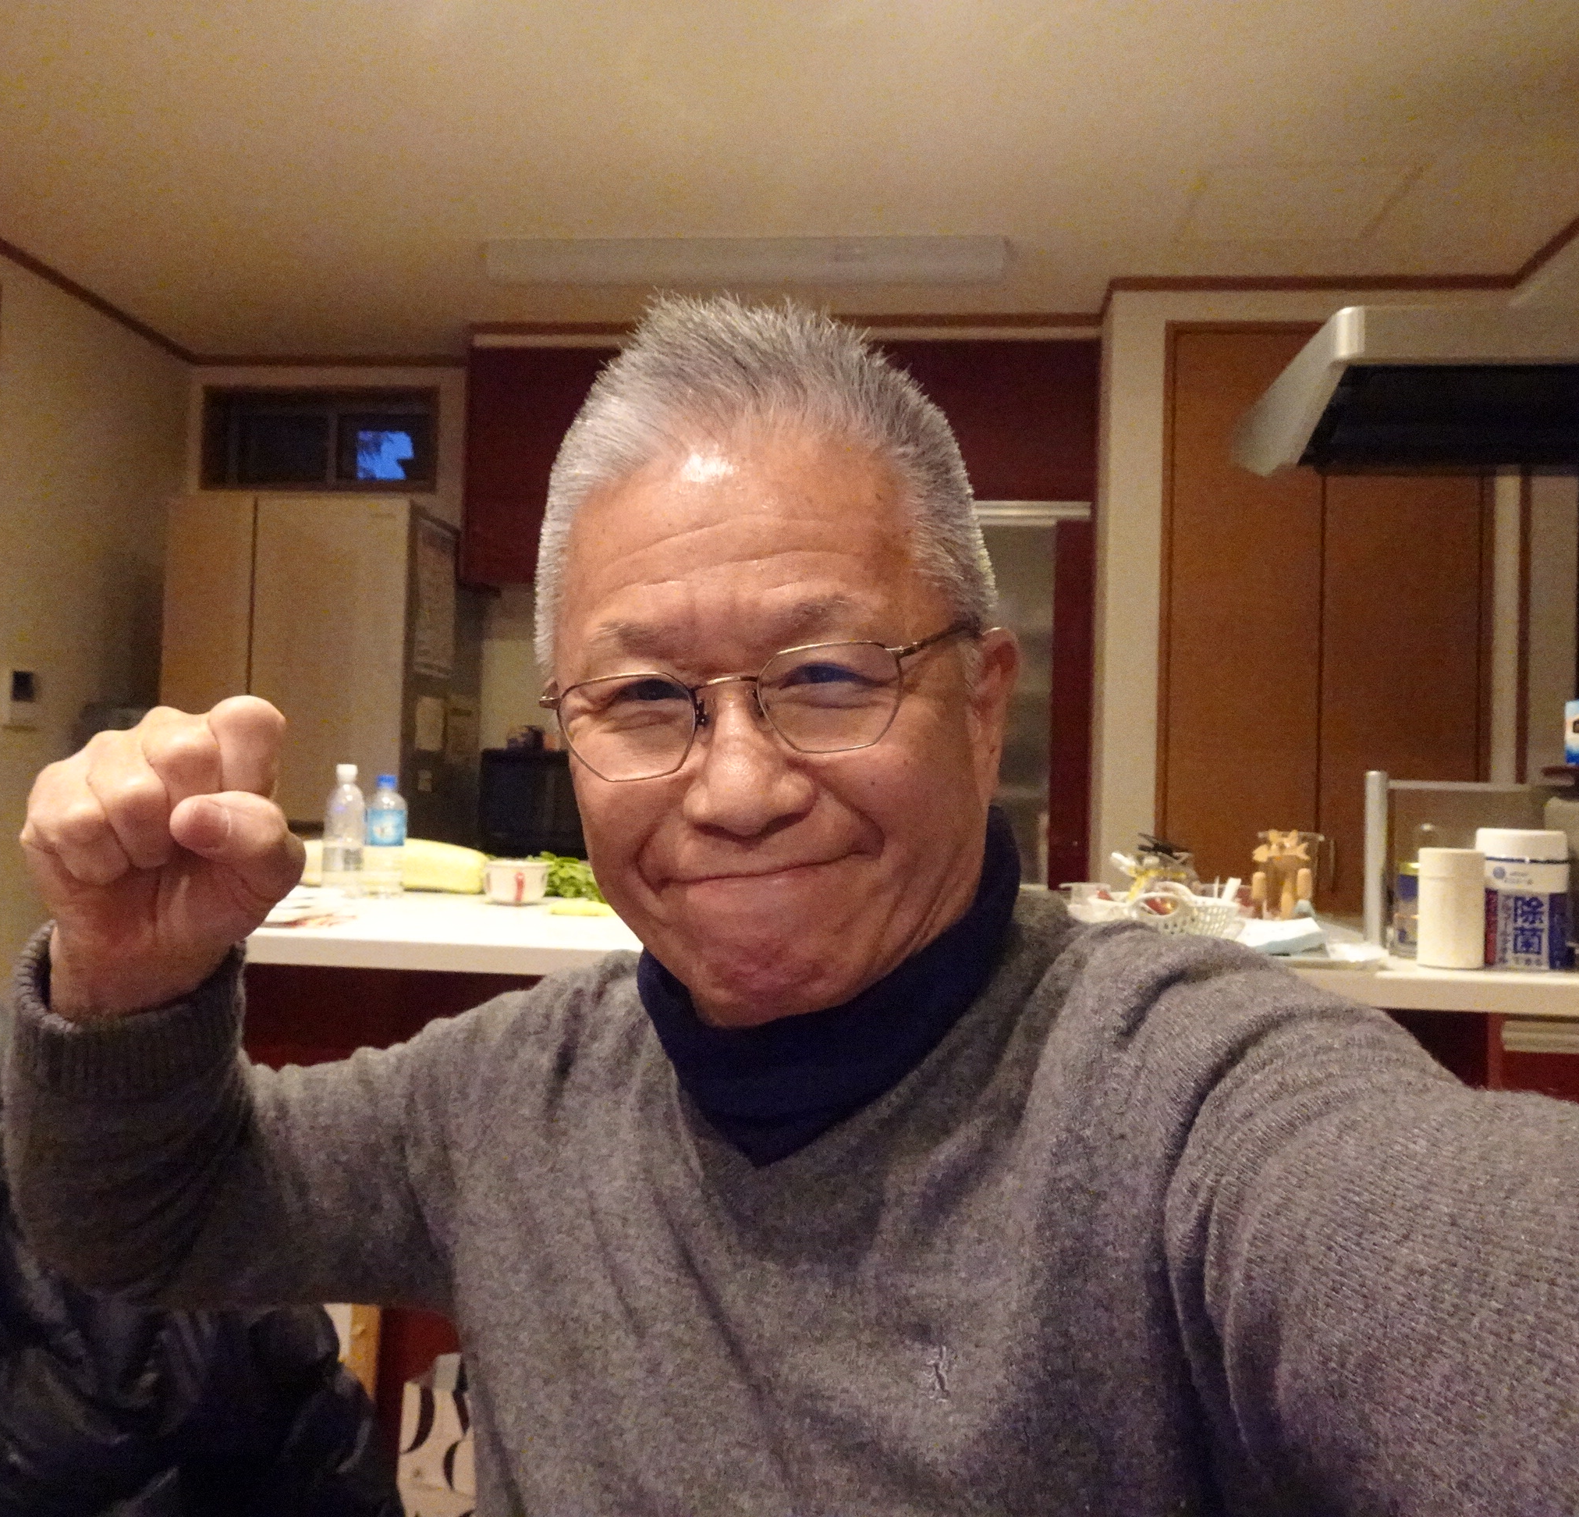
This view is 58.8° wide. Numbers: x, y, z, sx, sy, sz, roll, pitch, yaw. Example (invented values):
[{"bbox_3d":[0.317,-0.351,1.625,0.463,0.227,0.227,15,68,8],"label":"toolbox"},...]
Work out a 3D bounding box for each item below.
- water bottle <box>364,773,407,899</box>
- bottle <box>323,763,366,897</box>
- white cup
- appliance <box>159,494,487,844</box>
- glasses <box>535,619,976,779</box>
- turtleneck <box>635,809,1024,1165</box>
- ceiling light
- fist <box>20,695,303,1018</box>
[{"bbox_3d":[-0.674,0.128,2.353,0.067,0.208,0.067,1,-1,5],"label":"water bottle"},{"bbox_3d":[-0.742,0.121,2.348,0.068,0.218,0.068,1,-1,5],"label":"bottle"},{"bbox_3d":[-0.447,0.202,2.303,0.104,0.070,0.100,1,-1,0],"label":"white cup"},{"bbox_3d":[-1.363,0.200,4.157,0.680,1.810,0.690,1,-1,5],"label":"appliance"},{"bbox_3d":[-0.004,-0.027,0.539,0.142,0.045,0.138,-6,8,16],"label":"glasses"},{"bbox_3d":[0.020,0.090,0.578,0.160,0.132,0.145,3,0,11],"label":"turtleneck"},{"bbox_3d":[-0.106,-1.243,3.520,1.290,0.080,0.130,1,-1,5],"label":"ceiling light"},{"bbox_3d":[-0.212,0.033,0.475,0.090,0.103,0.085,4,-3,-19],"label":"fist"}]

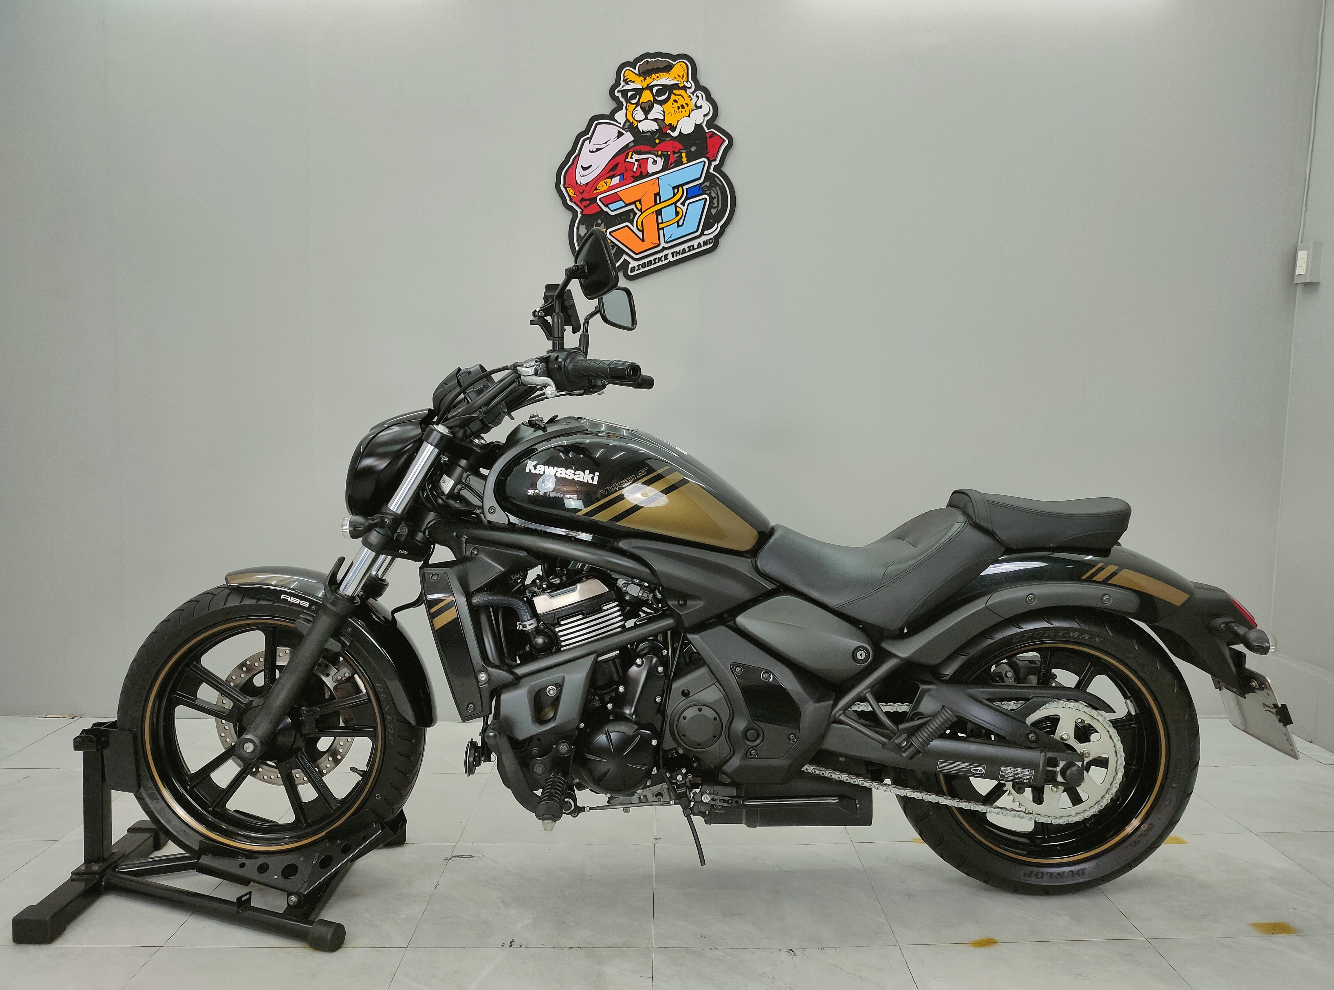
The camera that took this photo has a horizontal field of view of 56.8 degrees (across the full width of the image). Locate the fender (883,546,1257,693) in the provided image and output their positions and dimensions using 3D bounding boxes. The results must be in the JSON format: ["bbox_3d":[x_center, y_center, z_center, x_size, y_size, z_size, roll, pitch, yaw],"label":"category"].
[{"bbox_3d":[0.800,0.240,2.480,0.760,0.275,0.250,0,5,0],"label":"fender"}]

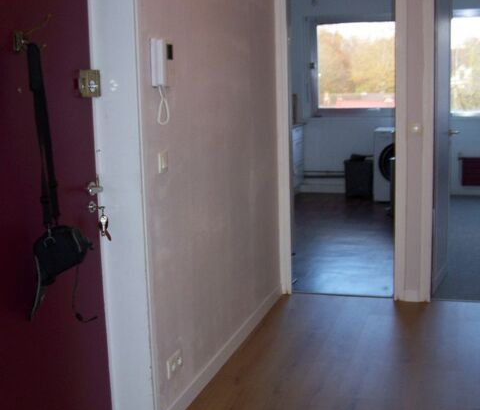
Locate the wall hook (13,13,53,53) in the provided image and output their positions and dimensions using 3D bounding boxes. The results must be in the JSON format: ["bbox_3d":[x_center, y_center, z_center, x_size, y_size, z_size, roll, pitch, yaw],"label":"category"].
[{"bbox_3d":[-0.631,-0.521,2.142,0.105,0.108,0.045,1,9,17],"label":"wall hook"}]

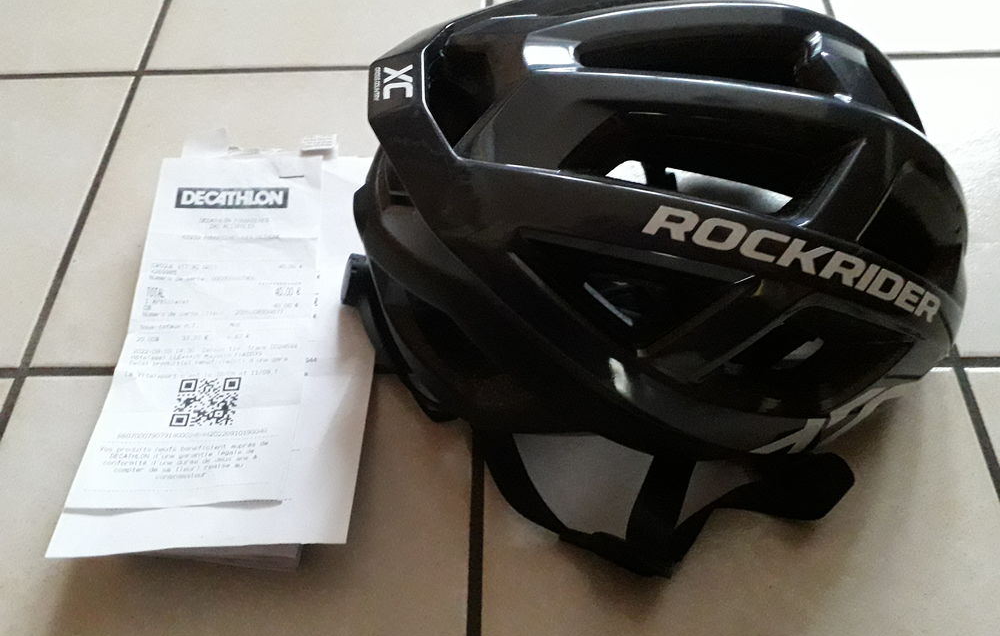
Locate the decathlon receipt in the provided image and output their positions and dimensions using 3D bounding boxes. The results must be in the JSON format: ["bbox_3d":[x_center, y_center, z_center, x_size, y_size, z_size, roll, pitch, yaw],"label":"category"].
[{"bbox_3d":[-0.131,-0.006,0.362,0.083,0.010,0.195,-2,55,-2],"label":"decathlon receipt"}]

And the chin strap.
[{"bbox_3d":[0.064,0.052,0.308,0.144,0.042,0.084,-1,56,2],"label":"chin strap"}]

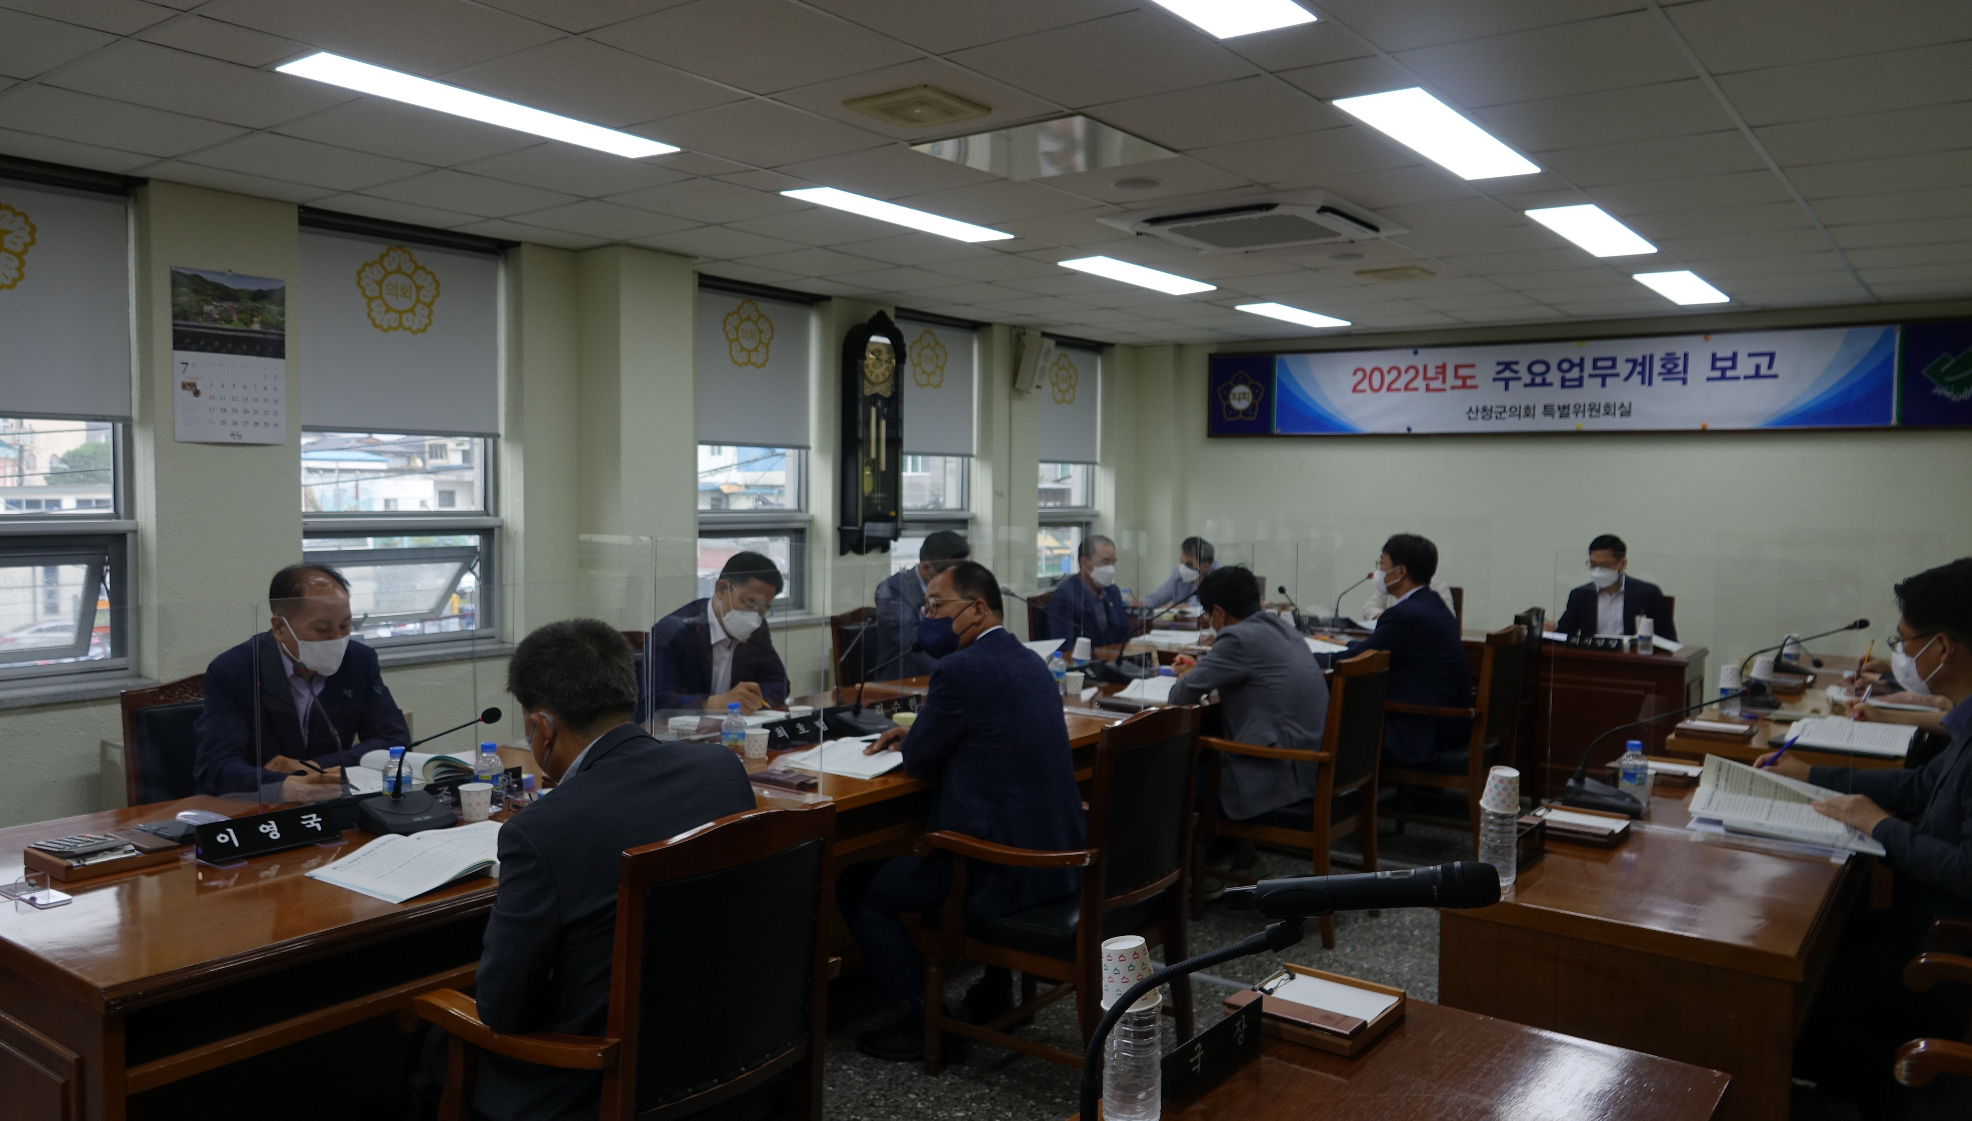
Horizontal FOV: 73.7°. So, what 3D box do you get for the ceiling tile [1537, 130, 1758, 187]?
[{"bbox_3d":[2.105,-1.256,4.155,0.590,0.020,0.590,3,4,38],"label":"ceiling tile"}]

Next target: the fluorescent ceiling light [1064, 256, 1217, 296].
[{"bbox_3d":[0.810,-1.470,6.739,0.280,0.050,1.200,3,4,38],"label":"fluorescent ceiling light"}]

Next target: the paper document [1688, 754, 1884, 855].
[{"bbox_3d":[1.869,0.565,3.098,0.360,0.090,0.420,3,4,38],"label":"paper document"}]

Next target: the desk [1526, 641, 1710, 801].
[{"bbox_3d":[2.875,0.785,6.494,1.160,0.750,0.680,3,4,38],"label":"desk"}]

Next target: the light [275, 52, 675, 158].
[{"bbox_3d":[-1.420,-1.326,3.859,0.280,0.050,1.200,3,4,38],"label":"light"}]

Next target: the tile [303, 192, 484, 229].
[{"bbox_3d":[-2.333,-1.404,5.259,0.420,0.020,0.600,3,4,37],"label":"tile"}]

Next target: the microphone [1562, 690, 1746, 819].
[{"bbox_3d":[1.454,0.408,2.872,0.385,0.310,0.120,4,5,38],"label":"microphone"}]

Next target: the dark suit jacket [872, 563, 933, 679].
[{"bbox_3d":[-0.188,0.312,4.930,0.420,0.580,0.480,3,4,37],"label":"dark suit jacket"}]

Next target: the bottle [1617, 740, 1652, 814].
[{"bbox_3d":[1.366,0.446,2.766,0.064,0.148,0.064,3,4,37],"label":"bottle"}]

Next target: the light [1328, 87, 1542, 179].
[{"bbox_3d":[1.395,-1.284,3.974,0.280,0.050,1.180,3,4,37],"label":"light"}]

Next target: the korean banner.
[{"bbox_3d":[3.533,-1.096,8.401,3.660,0.545,0.020,4,5,38],"label":"korean banner"}]

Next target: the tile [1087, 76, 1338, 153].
[{"bbox_3d":[0.657,-1.256,3.745,0.590,0.020,0.590,3,4,38],"label":"tile"}]

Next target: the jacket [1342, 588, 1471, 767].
[{"bbox_3d":[1.605,0.433,5.047,0.430,0.630,0.480,4,5,38],"label":"jacket"}]

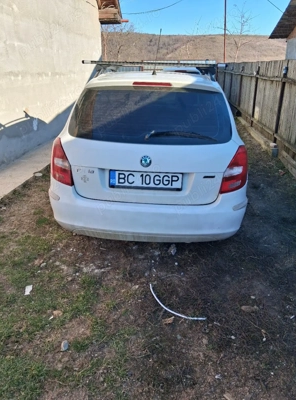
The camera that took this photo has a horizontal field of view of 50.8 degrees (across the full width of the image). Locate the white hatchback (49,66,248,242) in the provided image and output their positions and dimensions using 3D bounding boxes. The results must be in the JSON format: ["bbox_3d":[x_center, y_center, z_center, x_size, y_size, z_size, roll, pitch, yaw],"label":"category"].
[{"bbox_3d":[0.113,-0.874,4.100,1.650,1.510,4.200,3,23,3],"label":"white hatchback"}]

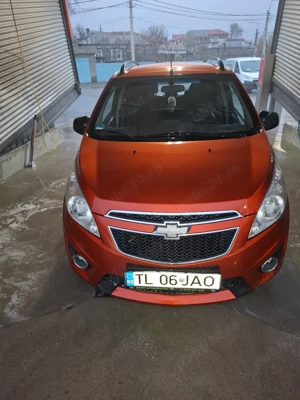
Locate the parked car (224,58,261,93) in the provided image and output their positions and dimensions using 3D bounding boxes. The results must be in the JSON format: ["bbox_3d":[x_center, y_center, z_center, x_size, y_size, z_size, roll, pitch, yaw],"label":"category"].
[{"bbox_3d":[6.516,-8.875,18.500,1.900,1.950,4.750,-3,28,0],"label":"parked car"}]

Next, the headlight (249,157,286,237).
[{"bbox_3d":[0.704,-0.036,1.600,0.330,0.260,0.580,0,28,5],"label":"headlight"}]

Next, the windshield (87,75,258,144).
[{"bbox_3d":[0.176,-0.776,2.154,1.340,0.430,0.730,0,28,5],"label":"windshield"}]

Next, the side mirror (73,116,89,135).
[{"bbox_3d":[-0.591,-0.677,2.406,0.190,0.150,0.120,0,28,5],"label":"side mirror"}]

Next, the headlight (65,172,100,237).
[{"bbox_3d":[-0.423,-0.034,1.693,0.330,0.260,0.580,0,28,5],"label":"headlight"}]

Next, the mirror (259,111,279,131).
[{"bbox_3d":[0.989,-0.680,2.276,0.190,0.150,0.120,0,28,5],"label":"mirror"}]

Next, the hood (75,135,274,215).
[{"bbox_3d":[0.140,-0.184,1.702,1.360,0.260,0.880,0,28,5],"label":"hood"}]

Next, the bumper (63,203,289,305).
[{"bbox_3d":[0.136,0.265,1.649,1.580,0.520,0.540,0,28,5],"label":"bumper"}]

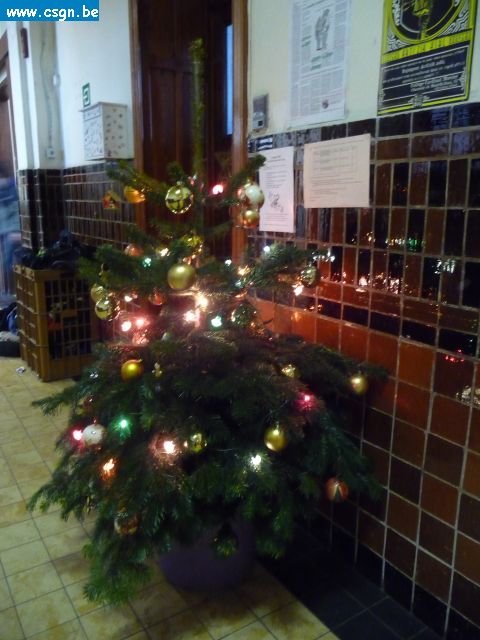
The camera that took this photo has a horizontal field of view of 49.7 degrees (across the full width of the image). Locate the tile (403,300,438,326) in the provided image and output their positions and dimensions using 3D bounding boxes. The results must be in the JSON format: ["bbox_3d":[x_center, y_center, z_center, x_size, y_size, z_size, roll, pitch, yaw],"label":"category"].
[{"bbox_3d":[0.510,-0.027,1.457,0.012,0.060,0.118,-9,16,-32],"label":"tile"}]

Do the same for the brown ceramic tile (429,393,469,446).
[{"bbox_3d":[0.566,0.267,1.394,0.010,0.120,0.120,-8,15,-31],"label":"brown ceramic tile"}]

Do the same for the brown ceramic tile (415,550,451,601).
[{"bbox_3d":[0.573,0.753,1.522,0.010,0.120,0.119,-9,16,-31],"label":"brown ceramic tile"}]

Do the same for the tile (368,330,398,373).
[{"bbox_3d":[0.438,0.103,1.581,0.010,0.121,0.119,-9,16,-31],"label":"tile"}]

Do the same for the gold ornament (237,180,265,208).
[{"bbox_3d":[0.032,-0.365,1.520,0.079,0.081,0.079,0,14,1],"label":"gold ornament"}]

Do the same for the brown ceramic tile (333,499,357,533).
[{"bbox_3d":[0.381,0.700,1.862,0.012,0.123,0.118,-10,17,-33],"label":"brown ceramic tile"}]

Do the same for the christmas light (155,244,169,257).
[{"bbox_3d":[-0.229,-0.203,1.520,0.038,0.035,0.035,-1,14,0],"label":"christmas light"}]

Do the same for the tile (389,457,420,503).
[{"bbox_3d":[0.515,0.496,1.603,0.012,0.120,0.118,-10,17,-33],"label":"tile"}]

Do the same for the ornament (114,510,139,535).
[{"bbox_3d":[-0.300,0.536,1.370,0.060,0.065,0.060,-1,14,-5],"label":"ornament"}]

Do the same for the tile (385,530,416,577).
[{"bbox_3d":[0.518,0.746,1.664,0.012,0.123,0.118,-10,17,-33],"label":"tile"}]

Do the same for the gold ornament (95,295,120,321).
[{"bbox_3d":[-0.417,-0.038,1.630,0.079,0.086,0.079,-4,14,-14],"label":"gold ornament"}]

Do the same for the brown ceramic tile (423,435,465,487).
[{"bbox_3d":[0.576,0.397,1.461,0.010,0.120,0.117,-9,16,-32],"label":"brown ceramic tile"}]

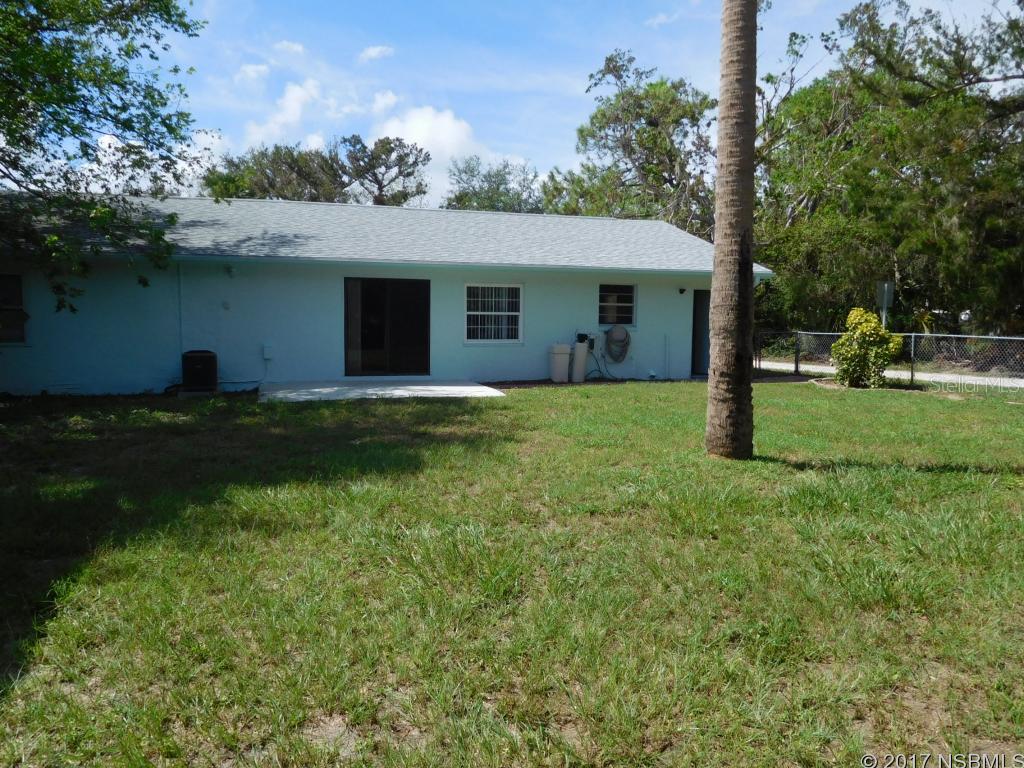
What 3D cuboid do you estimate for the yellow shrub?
[{"bbox_3d":[8.305,-0.842,17.300,1.580,1.850,1.450,2,5,14],"label":"yellow shrub"}]

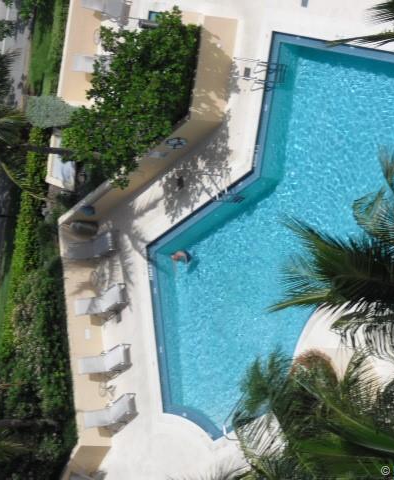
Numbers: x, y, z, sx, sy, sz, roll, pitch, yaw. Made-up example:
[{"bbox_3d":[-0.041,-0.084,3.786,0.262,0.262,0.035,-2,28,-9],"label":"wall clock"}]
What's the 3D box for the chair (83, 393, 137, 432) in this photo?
[{"bbox_3d":[-2.856,5.623,64.999,1.892,1.057,0.651,-37,55,56],"label":"chair"}]

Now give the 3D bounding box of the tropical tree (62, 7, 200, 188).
[{"bbox_3d":[-2.176,-4.275,60.971,4.056,2.924,5.188,25,109,61],"label":"tropical tree"}]

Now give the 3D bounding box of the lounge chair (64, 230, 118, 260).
[{"bbox_3d":[-3.522,0.232,66.837,1.892,1.057,0.651,-27,63,59],"label":"lounge chair"}]

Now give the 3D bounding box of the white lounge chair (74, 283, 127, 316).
[{"bbox_3d":[-3.235,2.024,66.101,1.892,1.057,0.651,-33,58,57],"label":"white lounge chair"}]

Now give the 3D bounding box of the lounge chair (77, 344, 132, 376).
[{"bbox_3d":[-3.055,3.993,65.551,1.892,1.057,0.651,-31,60,58],"label":"lounge chair"}]

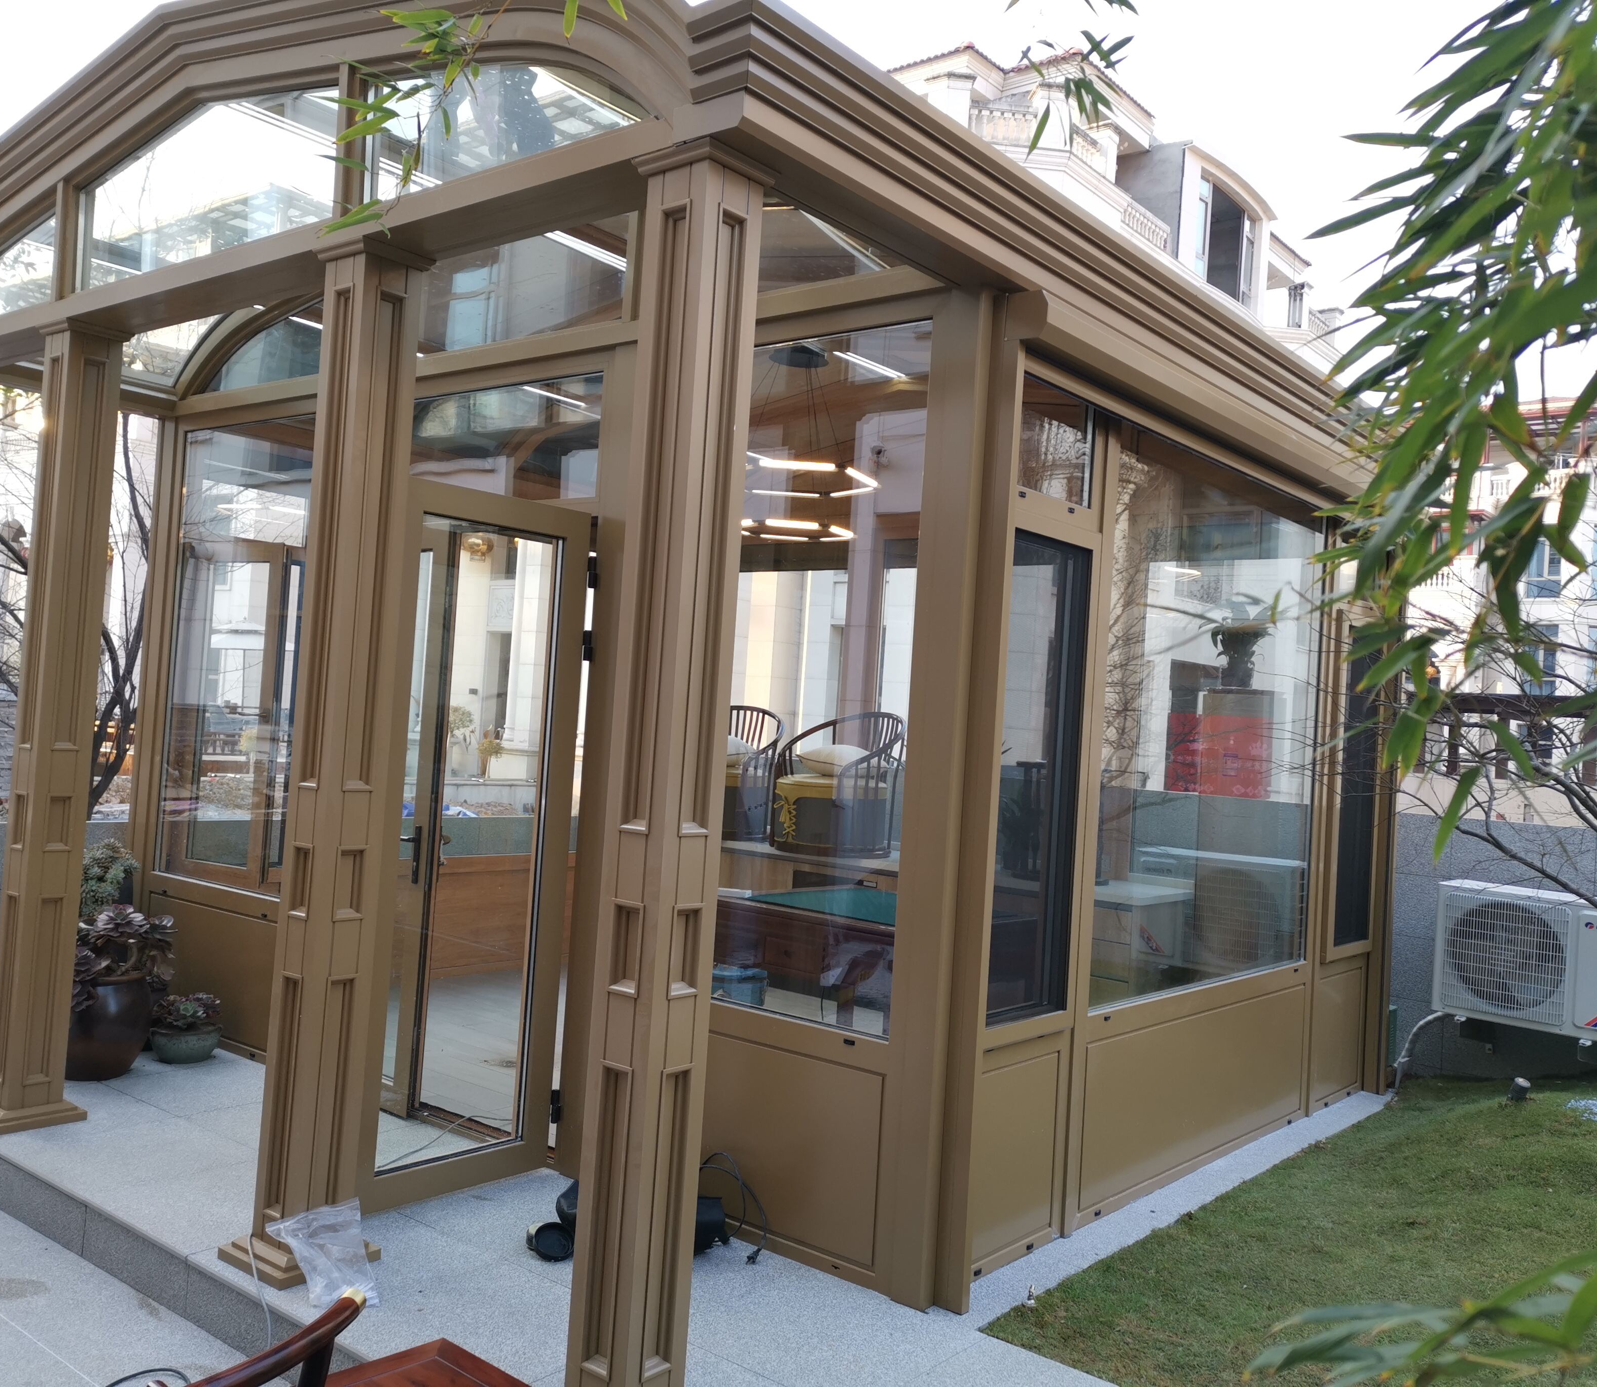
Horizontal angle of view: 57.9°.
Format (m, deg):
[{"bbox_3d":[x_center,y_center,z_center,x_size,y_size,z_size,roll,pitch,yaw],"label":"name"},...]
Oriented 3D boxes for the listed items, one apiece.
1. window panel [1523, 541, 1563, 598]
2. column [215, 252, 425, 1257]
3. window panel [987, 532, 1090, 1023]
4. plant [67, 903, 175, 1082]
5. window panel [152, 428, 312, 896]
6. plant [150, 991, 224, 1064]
[{"bbox_3d":[23.751,-3.962,46.000,1.200,1.850,0.150,3,-2,22],"label":"window panel"},{"bbox_3d":[-1.199,0.161,3.759,0.295,2.599,0.295,2,-2,39],"label":"column"},{"bbox_3d":[0.676,0.240,4.089,0.060,1.361,0.475,2,-2,39],"label":"window panel"},{"bbox_3d":[-2.599,1.103,5.418,0.460,0.626,0.460,2,-2,39],"label":"plant"},{"bbox_3d":[-2.316,-0.162,5.973,1.080,1.930,0.060,2,-2,39],"label":"window panel"},{"bbox_3d":[-2.410,1.302,5.682,0.270,0.266,0.270,2,-2,39],"label":"plant"}]

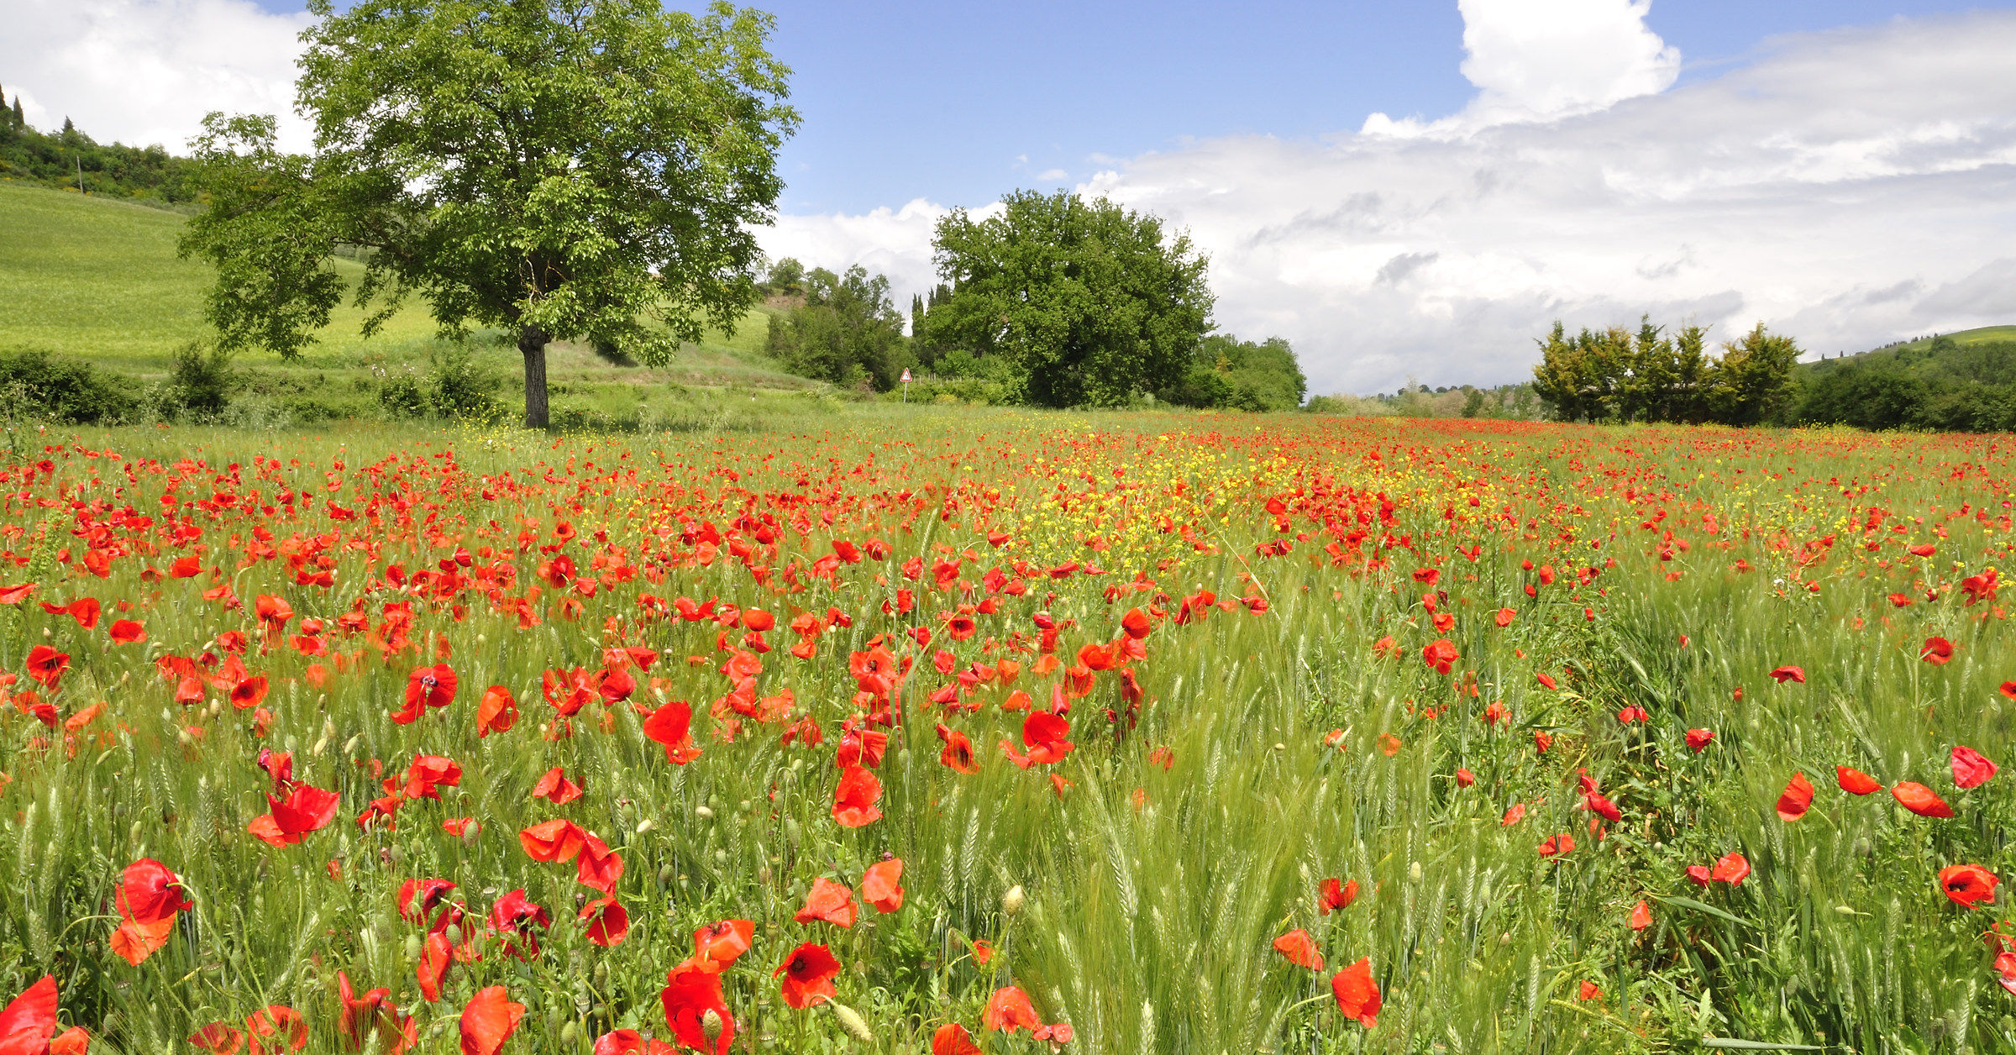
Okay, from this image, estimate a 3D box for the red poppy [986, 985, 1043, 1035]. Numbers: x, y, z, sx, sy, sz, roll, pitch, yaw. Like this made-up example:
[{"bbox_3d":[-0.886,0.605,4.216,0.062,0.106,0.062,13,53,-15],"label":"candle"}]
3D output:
[{"bbox_3d":[0.006,0.467,1.350,0.055,0.050,0.052,0,5,0],"label":"red poppy"}]

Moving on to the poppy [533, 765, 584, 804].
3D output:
[{"bbox_3d":[-0.669,0.383,2.080,0.073,0.054,0.060,-2,5,-18],"label":"poppy"}]

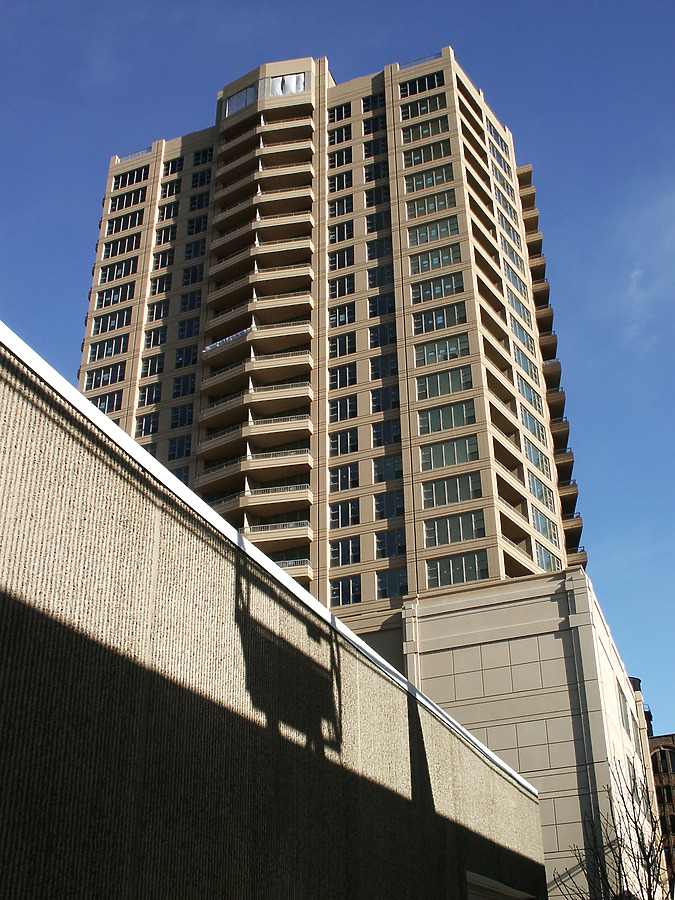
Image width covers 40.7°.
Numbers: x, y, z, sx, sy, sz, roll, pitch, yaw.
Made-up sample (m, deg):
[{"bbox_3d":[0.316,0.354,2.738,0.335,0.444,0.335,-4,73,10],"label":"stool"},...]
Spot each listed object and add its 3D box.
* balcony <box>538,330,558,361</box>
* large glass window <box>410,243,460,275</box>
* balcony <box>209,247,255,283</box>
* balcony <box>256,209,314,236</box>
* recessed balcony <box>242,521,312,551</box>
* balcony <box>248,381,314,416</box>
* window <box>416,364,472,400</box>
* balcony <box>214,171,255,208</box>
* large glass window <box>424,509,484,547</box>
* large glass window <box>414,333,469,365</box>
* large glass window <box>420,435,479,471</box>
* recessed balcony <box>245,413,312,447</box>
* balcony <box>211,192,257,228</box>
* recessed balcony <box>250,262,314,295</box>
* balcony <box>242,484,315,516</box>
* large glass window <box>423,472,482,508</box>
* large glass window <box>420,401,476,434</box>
[{"bbox_3d":[19.132,-9.294,83.774,2.200,1.320,3.300,-12,-30,20],"label":"balcony"},{"bbox_3d":[8.060,-15.647,74.900,4.300,2.050,0.200,-12,-30,20],"label":"large glass window"},{"bbox_3d":[-8.960,-16.330,80.750,4.720,1.380,1.680,-18,-33,29],"label":"balcony"},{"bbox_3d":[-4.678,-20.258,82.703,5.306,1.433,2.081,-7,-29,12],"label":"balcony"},{"bbox_3d":[-4.410,6.370,66.610,5.020,1.380,1.780,-5,-29,9],"label":"recessed balcony"},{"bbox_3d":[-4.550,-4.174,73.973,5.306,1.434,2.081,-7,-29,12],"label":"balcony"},{"bbox_3d":[8.139,-5.097,69.206,4.300,2.050,0.200,-12,-30,20],"label":"window"},{"bbox_3d":[-9.030,-24.180,84.970,4.720,1.380,1.680,-18,-33,29],"label":"balcony"},{"bbox_3d":[8.160,5.500,63.120,4.310,2.050,0.200,-11,-30,20],"label":"large glass window"},{"bbox_3d":[8.125,-7.718,70.618,4.300,2.050,0.200,-12,-30,20],"label":"large glass window"},{"bbox_3d":[8.185,0.257,66.314,4.300,2.050,0.200,-12,-30,20],"label":"large glass window"},{"bbox_3d":[-4.473,-1.460,72.676,5.060,1.320,2.150,-6,-29,10],"label":"recessed balcony"},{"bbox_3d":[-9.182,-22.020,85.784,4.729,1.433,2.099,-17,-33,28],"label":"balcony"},{"bbox_3d":[-4.590,-14.560,77.850,5.020,1.380,1.780,-5,-29,9],"label":"recessed balcony"},{"bbox_3d":[-4.419,3.921,70.013,5.089,1.320,2.150,-6,-29,10],"label":"balcony"},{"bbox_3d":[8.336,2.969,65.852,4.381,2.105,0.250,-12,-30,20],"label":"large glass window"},{"bbox_3d":[8.100,-2.350,67.330,4.310,2.050,0.200,-11,-30,20],"label":"large glass window"}]

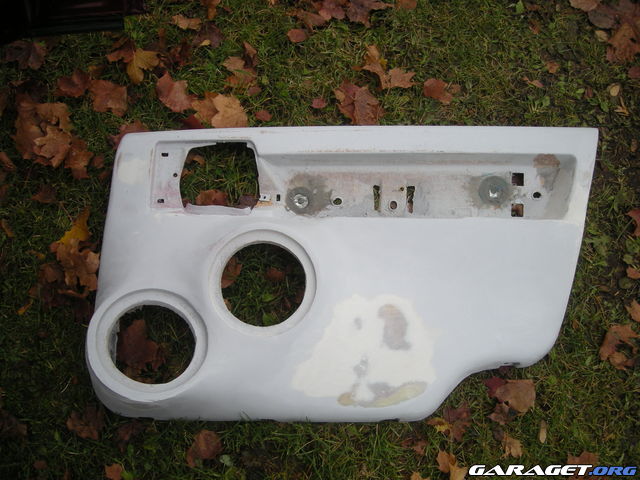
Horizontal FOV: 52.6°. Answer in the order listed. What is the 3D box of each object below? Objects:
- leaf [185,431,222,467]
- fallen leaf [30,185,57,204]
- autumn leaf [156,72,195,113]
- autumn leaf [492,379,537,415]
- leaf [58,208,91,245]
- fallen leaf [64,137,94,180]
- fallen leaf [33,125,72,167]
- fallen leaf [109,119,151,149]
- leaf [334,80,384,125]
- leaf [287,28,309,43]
[{"bbox_3d":[-0.205,0.367,1.132,0.051,0.022,0.071,34,74,12],"label":"leaf"},{"bbox_3d":[-0.552,-0.091,1.301,0.053,0.018,0.040,6,70,2],"label":"fallen leaf"},{"bbox_3d":[-0.311,-0.315,1.380,0.069,0.022,0.109,-29,73,-10],"label":"autumn leaf"},{"bbox_3d":[0.351,0.276,1.165,0.077,0.022,0.067,14,71,5],"label":"autumn leaf"},{"bbox_3d":[-0.485,-0.027,1.274,0.059,0.025,0.083,21,71,7],"label":"leaf"},{"bbox_3d":[-0.467,-0.158,1.255,0.054,0.020,0.090,1,70,0],"label":"fallen leaf"},{"bbox_3d":[-0.523,-0.183,1.263,0.075,0.022,0.067,29,73,10],"label":"fallen leaf"},{"bbox_3d":[-0.374,-0.205,1.272,0.082,0.020,0.068,-8,70,-3],"label":"fallen leaf"},{"bbox_3d":[0.078,-0.288,1.368,0.091,0.025,0.124,-24,72,-9],"label":"leaf"},{"bbox_3d":[-0.050,-0.454,1.437,0.044,0.010,0.039,6,70,2],"label":"leaf"}]

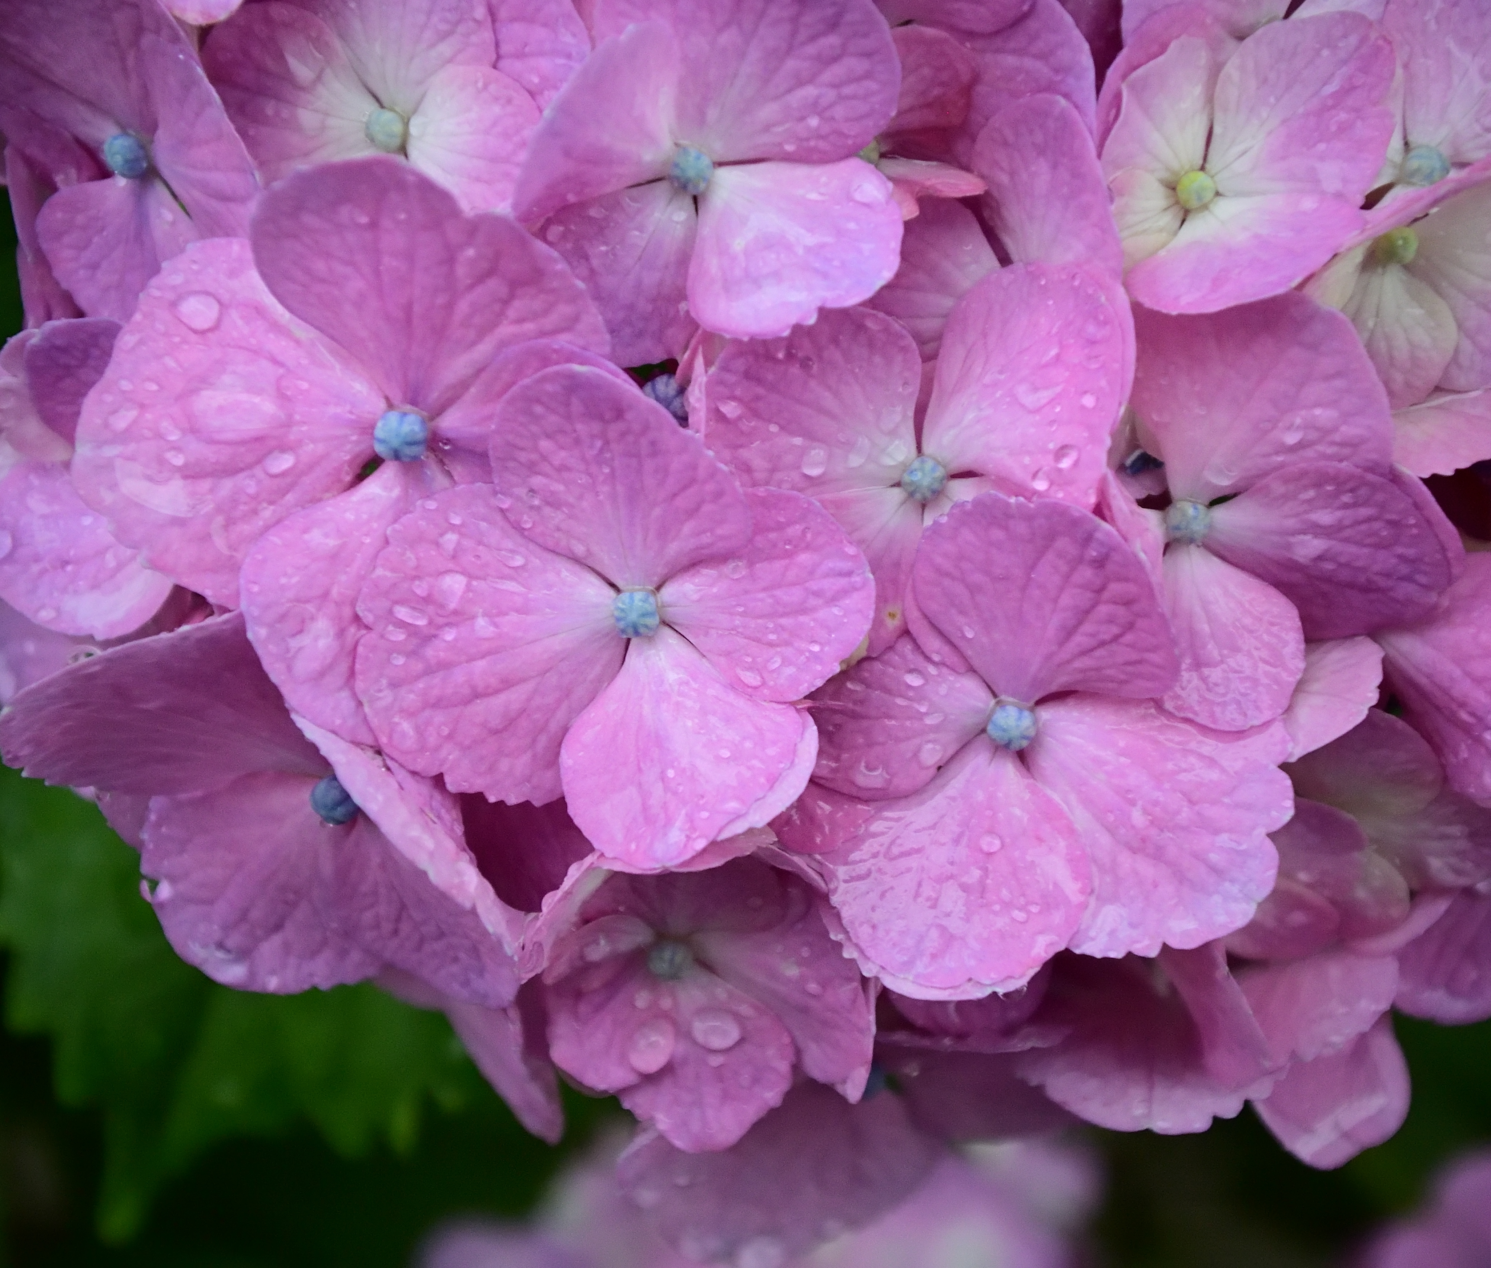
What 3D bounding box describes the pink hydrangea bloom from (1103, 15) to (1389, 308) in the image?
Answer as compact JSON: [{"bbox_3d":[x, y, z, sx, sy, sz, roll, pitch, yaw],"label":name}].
[{"bbox_3d":[0.050,-0.048,0.245,0.030,0.032,0.013,-3,-16,-5],"label":"pink hydrangea bloom"}]

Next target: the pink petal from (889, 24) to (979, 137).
[{"bbox_3d":[0.019,-0.057,0.248,0.009,0.012,0.006,-5,-10,-9],"label":"pink petal"}]

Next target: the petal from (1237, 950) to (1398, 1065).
[{"bbox_3d":[0.063,0.041,0.268,0.019,0.014,0.010,0,3,-6],"label":"petal"}]

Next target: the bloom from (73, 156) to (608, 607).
[{"bbox_3d":[-0.039,-0.022,0.237,0.053,0.049,0.020,0,-7,9],"label":"bloom"}]

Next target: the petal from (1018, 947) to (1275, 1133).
[{"bbox_3d":[0.044,0.043,0.264,0.028,0.023,0.015,0,6,0],"label":"petal"}]

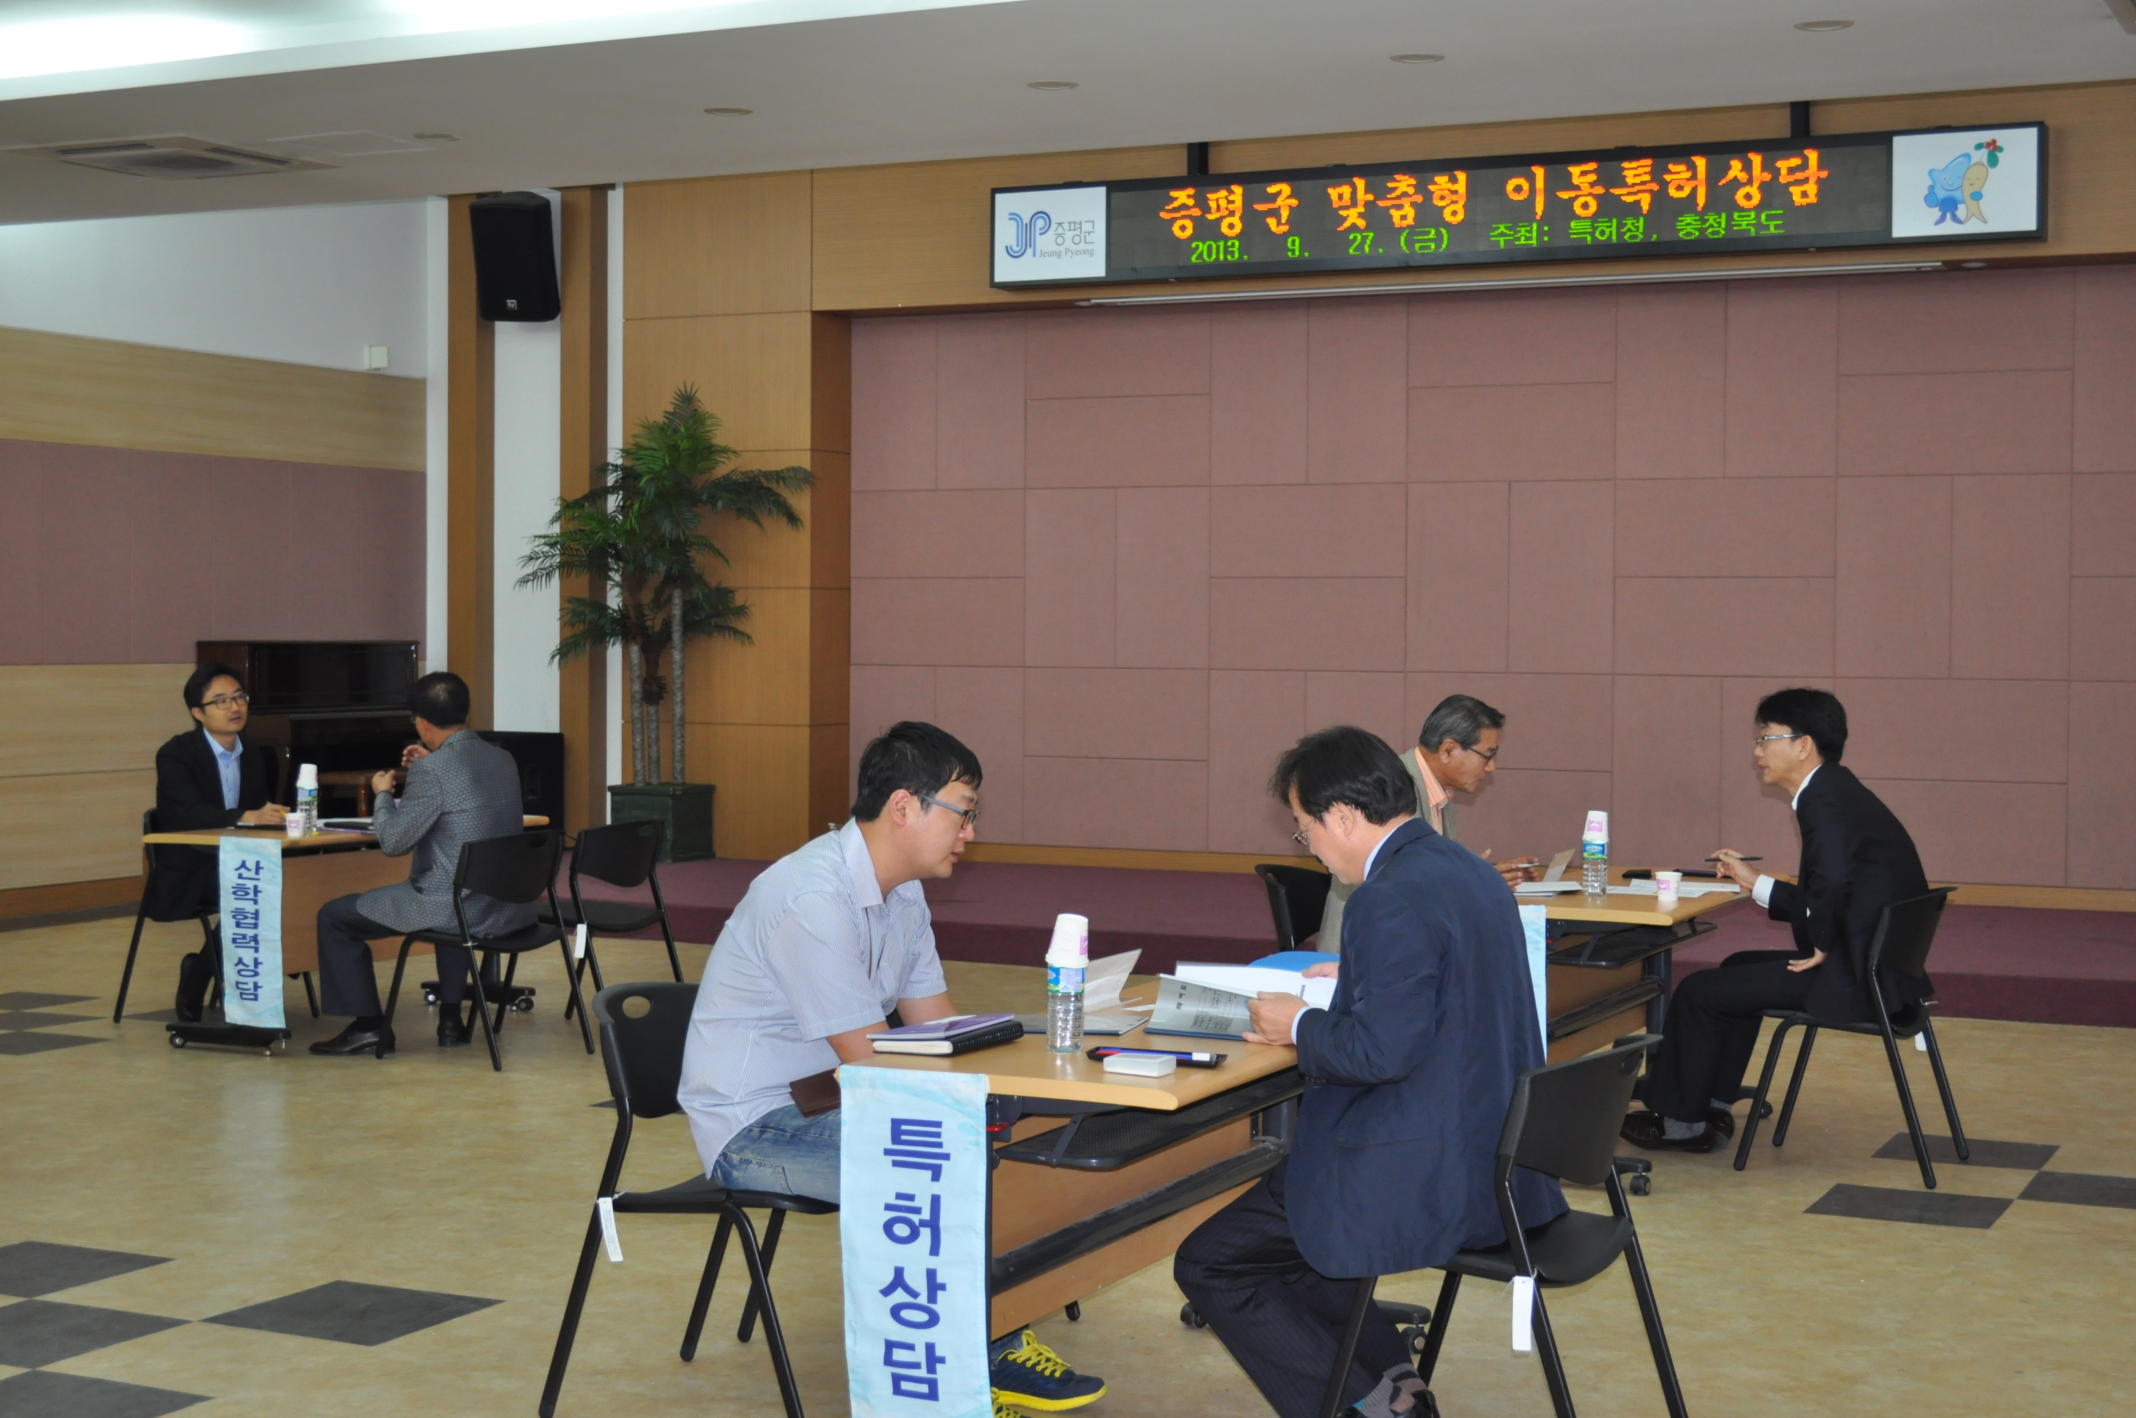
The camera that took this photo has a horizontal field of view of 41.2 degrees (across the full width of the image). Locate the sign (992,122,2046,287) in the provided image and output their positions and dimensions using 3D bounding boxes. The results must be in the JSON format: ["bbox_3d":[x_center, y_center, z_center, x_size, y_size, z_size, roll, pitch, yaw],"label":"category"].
[{"bbox_3d":[2.133,-2.567,14.755,5.580,0.560,0.160,1,1,25],"label":"sign"}]

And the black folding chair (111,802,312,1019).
[{"bbox_3d":[-3.169,0.771,10.592,0.540,0.775,0.520,1,1,25],"label":"black folding chair"}]

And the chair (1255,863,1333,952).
[{"bbox_3d":[0.856,0.850,8.215,0.540,0.775,0.520,1,1,25],"label":"chair"}]

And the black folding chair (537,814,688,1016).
[{"bbox_3d":[-1.779,0.818,10.693,0.570,0.776,0.520,1,1,25],"label":"black folding chair"}]

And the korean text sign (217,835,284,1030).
[{"bbox_3d":[-2.825,0.772,9.888,0.285,0.650,0.030,1,1,25],"label":"korean text sign"}]

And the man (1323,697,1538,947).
[{"bbox_3d":[1.093,0.609,8.487,0.880,1.320,0.540,1,1,25],"label":"man"}]

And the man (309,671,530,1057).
[{"bbox_3d":[-2.247,0.538,10.079,0.840,1.350,0.560,1,1,25],"label":"man"}]

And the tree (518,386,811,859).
[{"bbox_3d":[-2.326,-0.489,16.483,1.550,2.780,1.250,1,1,25],"label":"tree"}]

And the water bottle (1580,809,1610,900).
[{"bbox_3d":[1.481,0.406,7.962,0.071,0.240,0.071,1,1,25],"label":"water bottle"}]

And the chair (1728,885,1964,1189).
[{"bbox_3d":[2.212,0.899,7.999,0.570,0.776,0.520,1,1,25],"label":"chair"}]

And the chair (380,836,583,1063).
[{"bbox_3d":[-1.984,0.797,9.699,0.540,0.775,0.520,1,1,25],"label":"chair"}]

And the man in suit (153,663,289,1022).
[{"bbox_3d":[-3.111,0.497,10.541,0.640,1.320,0.500,1,1,30],"label":"man in suit"}]

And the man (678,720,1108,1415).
[{"bbox_3d":[-0.334,0.644,5.096,0.800,1.250,0.510,1,1,25],"label":"man"}]

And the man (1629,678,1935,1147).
[{"bbox_3d":[1.974,0.596,7.933,0.880,1.310,0.520,1,1,25],"label":"man"}]

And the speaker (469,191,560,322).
[{"bbox_3d":[-3.240,-2.670,16.756,0.440,0.680,0.380,1,21,6],"label":"speaker"}]

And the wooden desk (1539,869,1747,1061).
[{"bbox_3d":[1.628,0.902,8.298,0.600,0.750,1.600,1,1,25],"label":"wooden desk"}]

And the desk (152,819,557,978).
[{"bbox_3d":[-2.666,0.820,10.730,0.600,0.755,1.650,1,1,25],"label":"desk"}]

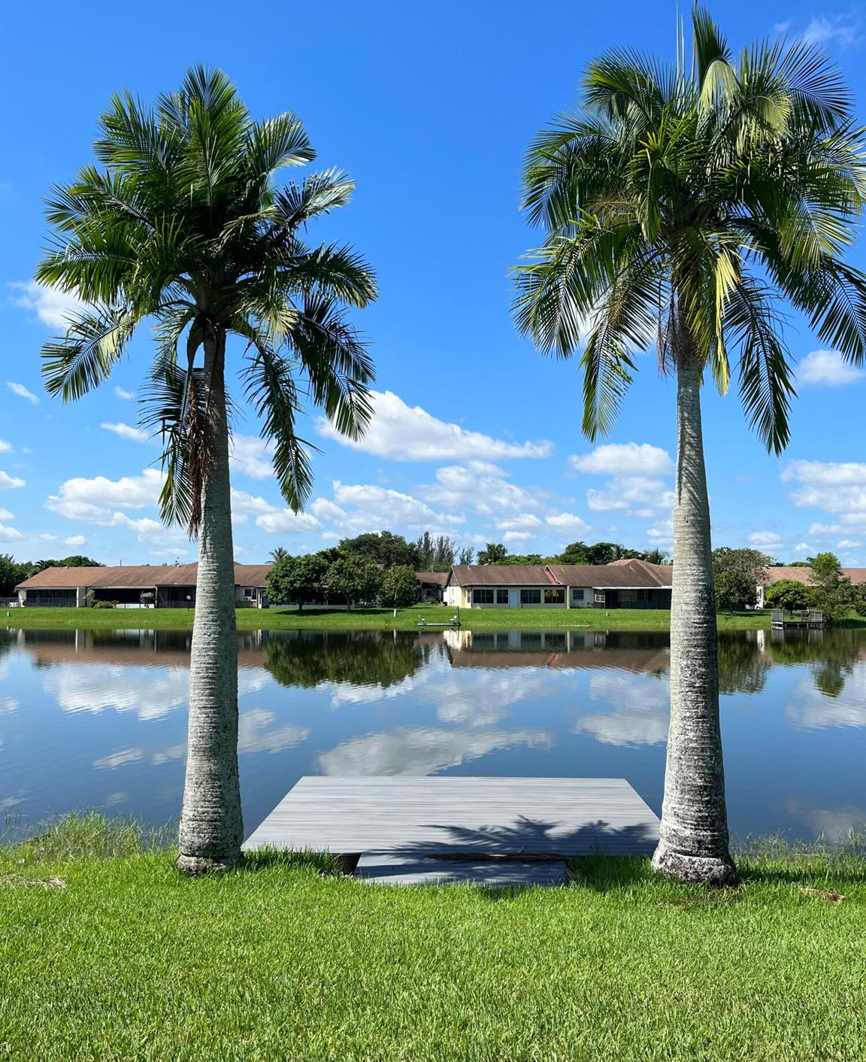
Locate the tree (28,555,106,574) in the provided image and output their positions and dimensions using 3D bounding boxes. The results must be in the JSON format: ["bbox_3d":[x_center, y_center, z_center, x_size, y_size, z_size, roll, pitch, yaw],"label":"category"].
[{"bbox_3d":[-61.076,7.850,144.806,12.000,8.020,10.500,0,-4,0],"label":"tree"}]

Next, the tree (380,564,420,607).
[{"bbox_3d":[-3.379,5.749,88.815,4.070,4.670,4.100,0,-4,0],"label":"tree"}]

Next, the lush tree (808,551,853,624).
[{"bbox_3d":[38.408,5.415,83.827,4.500,6.740,4.300,0,-4,0],"label":"lush tree"}]

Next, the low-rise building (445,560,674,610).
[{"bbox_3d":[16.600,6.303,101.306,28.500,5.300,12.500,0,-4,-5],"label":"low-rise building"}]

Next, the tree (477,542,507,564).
[{"bbox_3d":[10.023,7.007,145.863,5.010,9.950,5.000,0,-4,0],"label":"tree"}]

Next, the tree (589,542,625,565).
[{"bbox_3d":[33.012,7.614,164.872,7.500,11.300,7.500,0,-4,0],"label":"tree"}]

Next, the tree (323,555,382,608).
[{"bbox_3d":[-8.101,5.388,87.837,6.040,5.770,5.900,0,-4,0],"label":"tree"}]

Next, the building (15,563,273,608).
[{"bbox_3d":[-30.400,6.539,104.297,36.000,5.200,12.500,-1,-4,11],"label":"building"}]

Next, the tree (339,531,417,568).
[{"bbox_3d":[-8.970,5.963,144.938,13.200,11.800,12.000,0,-4,0],"label":"tree"}]

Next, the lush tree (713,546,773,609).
[{"bbox_3d":[33.244,5.220,93.865,7.200,6.930,6.800,0,-4,0],"label":"lush tree"}]

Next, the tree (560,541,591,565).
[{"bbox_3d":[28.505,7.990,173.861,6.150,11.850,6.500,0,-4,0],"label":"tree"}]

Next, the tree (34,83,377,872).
[{"bbox_3d":[-2.397,-0.831,9.181,3.600,8.500,3.500,0,-4,0],"label":"tree"}]

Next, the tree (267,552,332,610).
[{"bbox_3d":[-13.483,5.259,86.844,6.610,5.930,6.400,0,-4,0],"label":"tree"}]

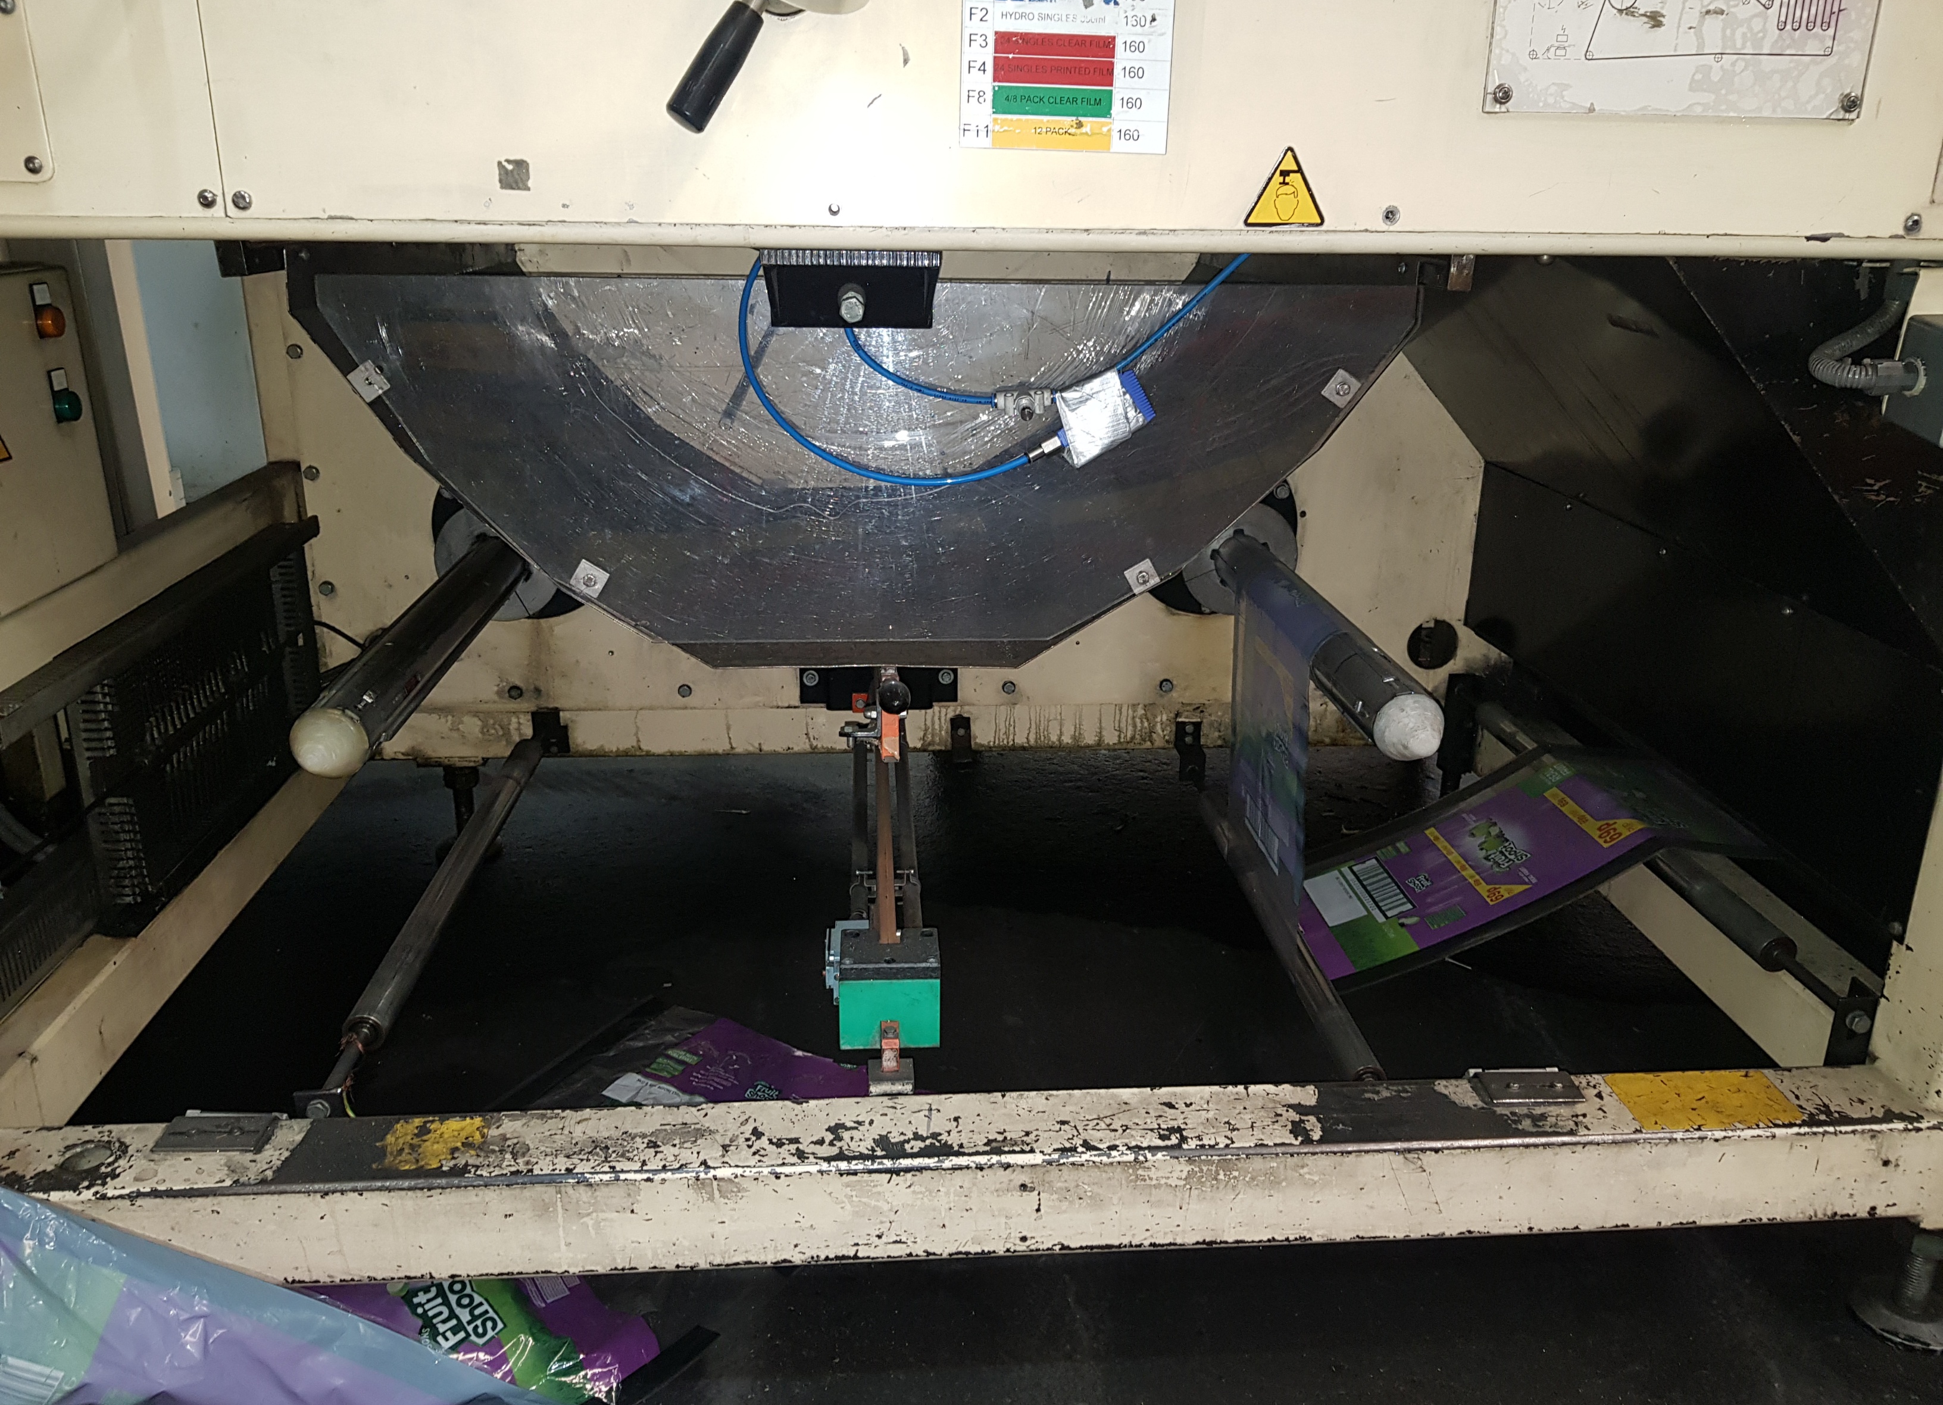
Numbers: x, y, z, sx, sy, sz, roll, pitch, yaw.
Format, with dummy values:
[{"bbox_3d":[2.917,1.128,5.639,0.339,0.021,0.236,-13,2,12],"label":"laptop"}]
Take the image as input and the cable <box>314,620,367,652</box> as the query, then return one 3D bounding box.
[{"bbox_3d":[-0.843,-0.090,1.948,0.070,0.043,0.040,-1,20,-4],"label":"cable"}]

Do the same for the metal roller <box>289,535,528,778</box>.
[{"bbox_3d":[-0.606,-0.064,1.619,0.075,0.075,0.670,-1,20,-4],"label":"metal roller"}]

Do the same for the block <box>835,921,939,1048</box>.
[{"bbox_3d":[-0.078,0.262,1.337,0.094,0.087,0.065,-1,20,-4],"label":"block"}]

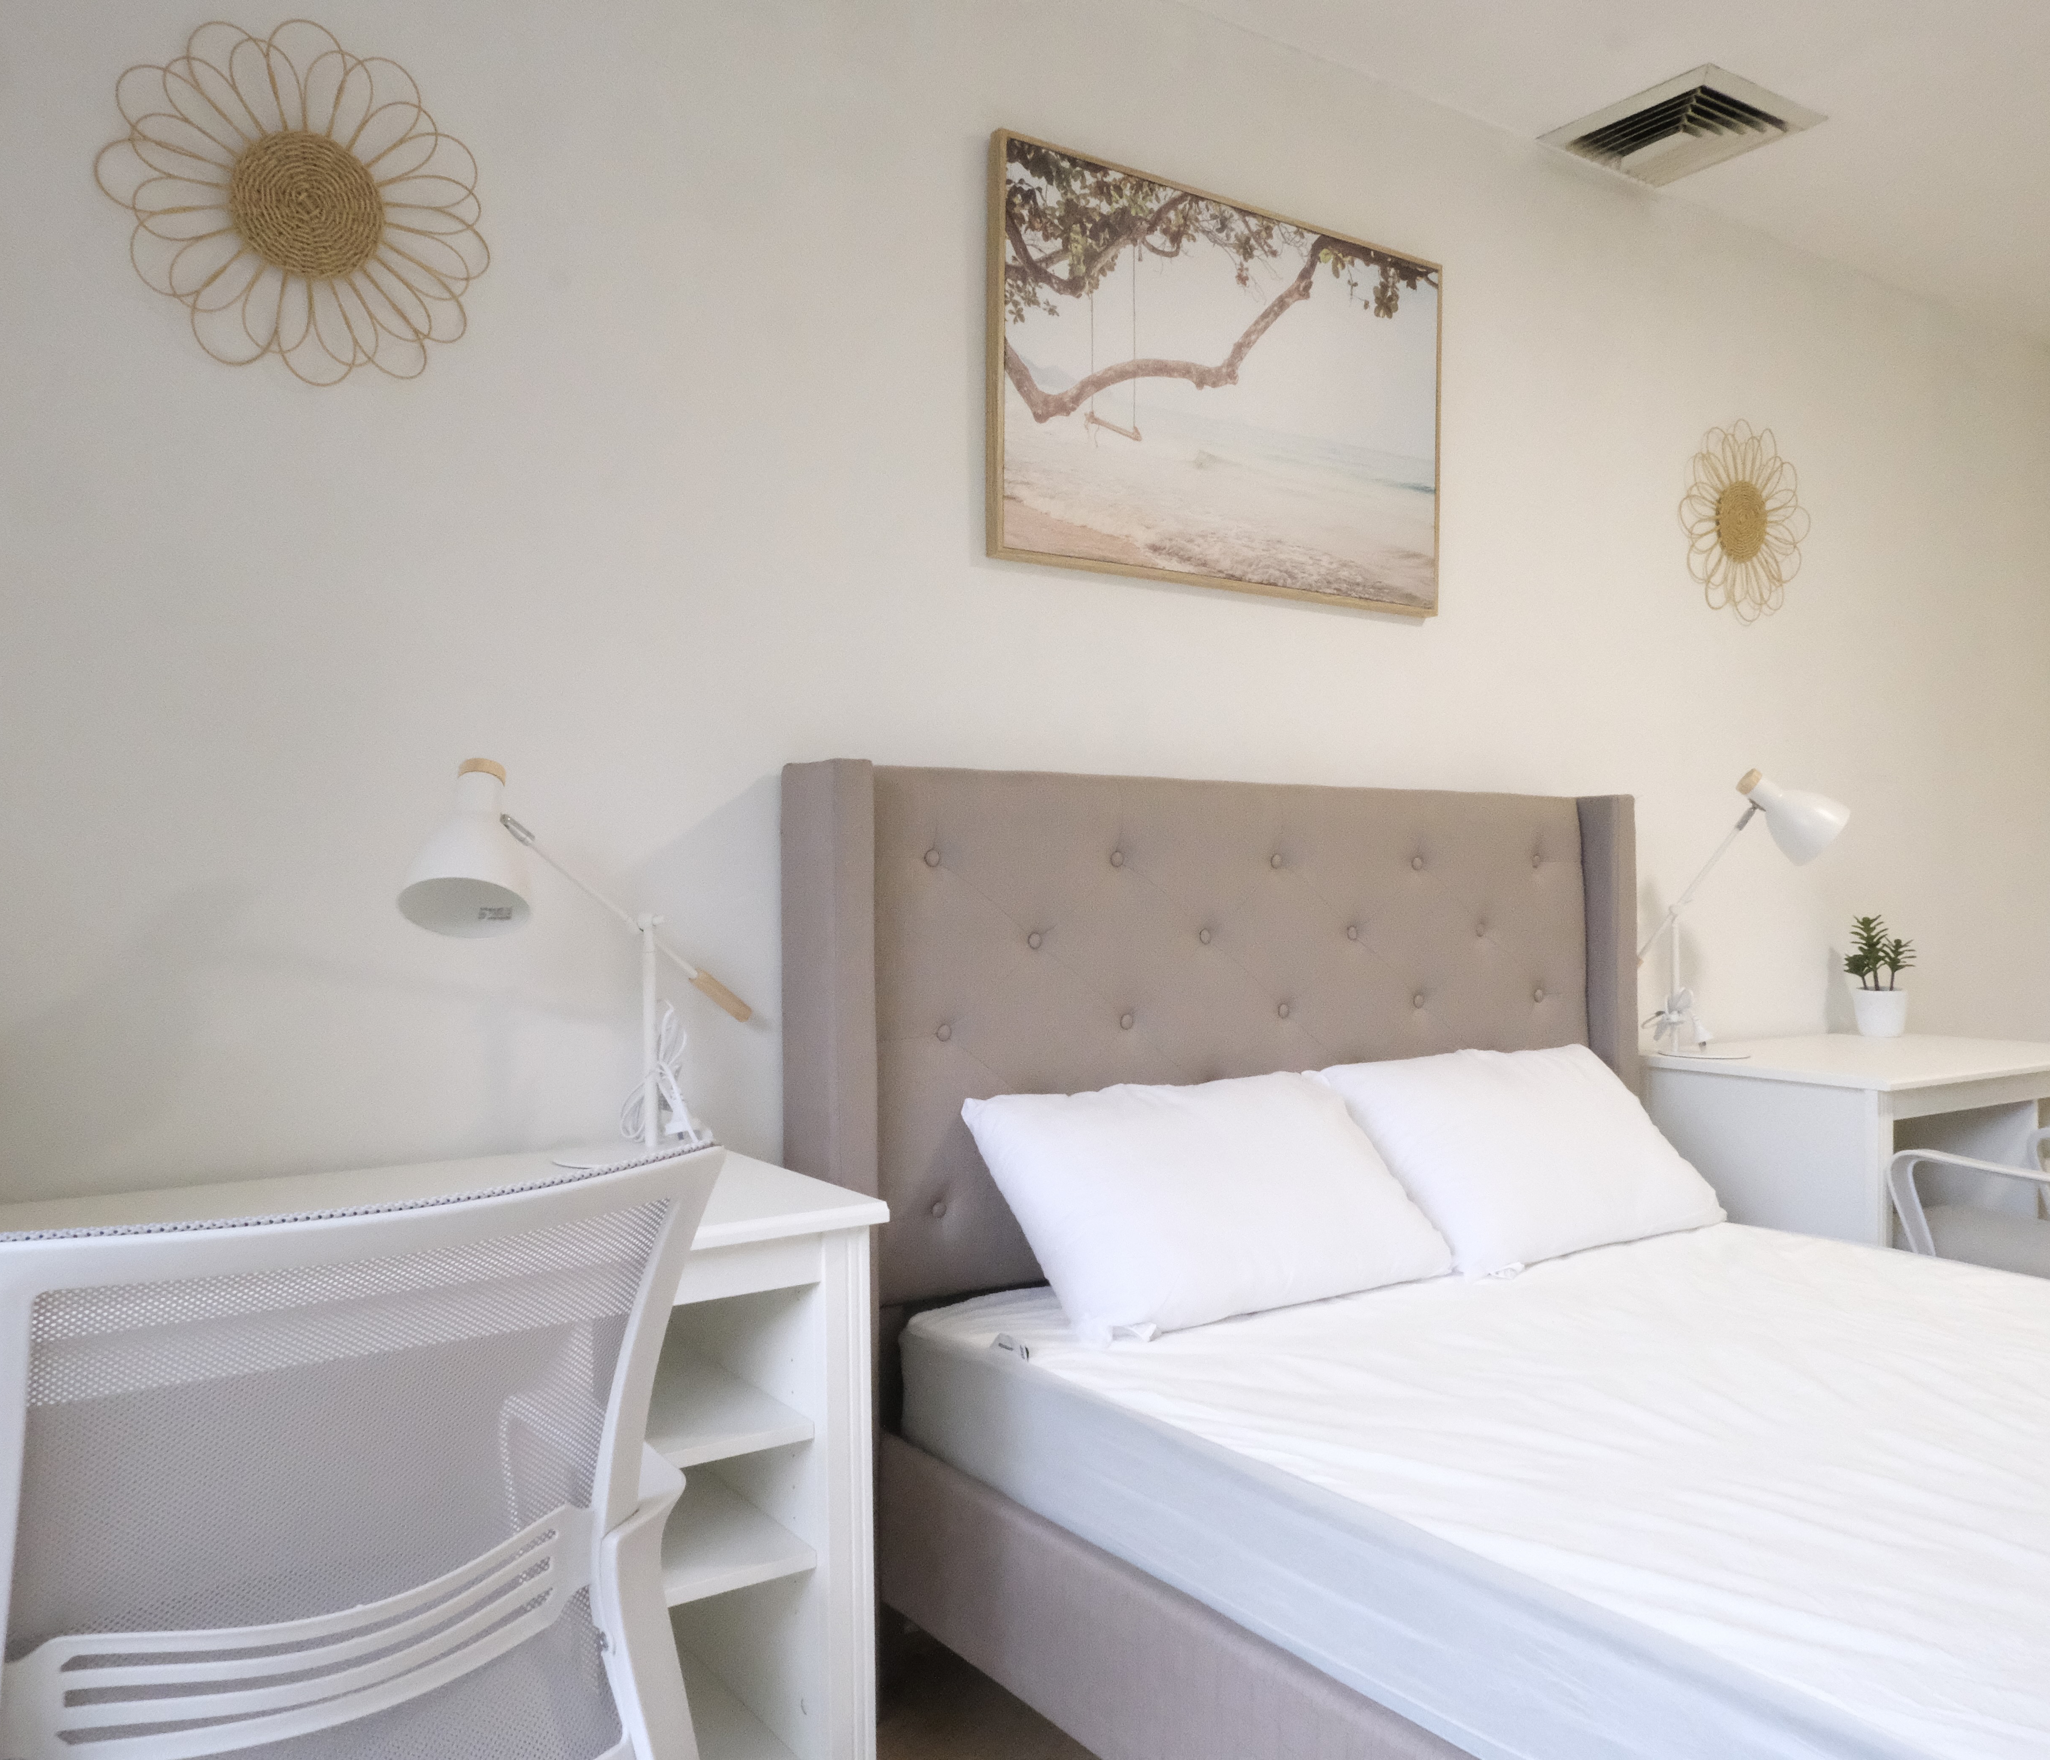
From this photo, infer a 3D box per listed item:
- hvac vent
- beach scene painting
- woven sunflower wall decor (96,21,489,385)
[{"bbox_3d":[1.175,-1.340,3.021,0.352,0.030,0.348,0,0,-34],"label":"hvac vent"},{"bbox_3d":[0.334,-0.762,2.682,0.905,0.605,0.040,0,0,-34],"label":"beach scene painting"},{"bbox_3d":[-0.812,-0.762,1.901,0.415,0.405,0.035,0,0,-34],"label":"woven sunflower wall decor"}]

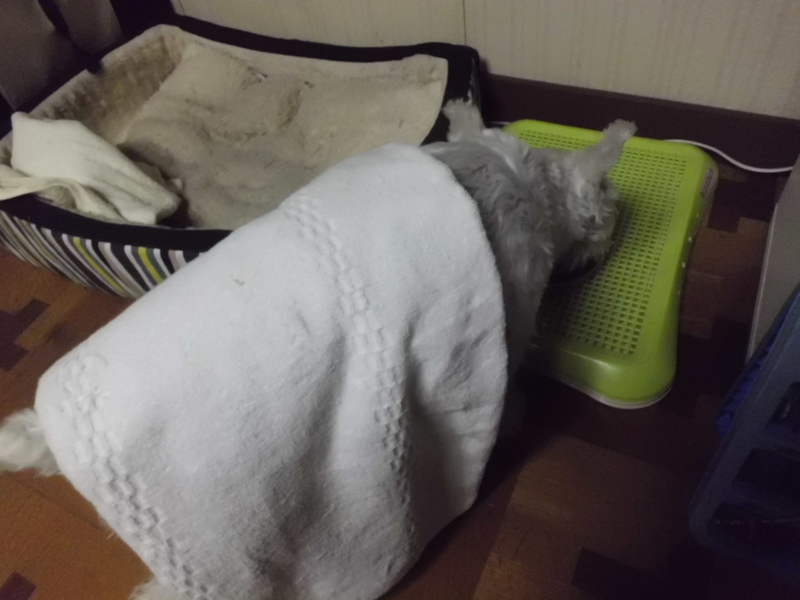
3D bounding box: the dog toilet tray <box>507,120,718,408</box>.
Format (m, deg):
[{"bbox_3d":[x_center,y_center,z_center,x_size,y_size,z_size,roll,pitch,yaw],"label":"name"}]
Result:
[{"bbox_3d":[0.236,-0.096,0.854,0.359,0.051,0.475,16,53,21],"label":"dog toilet tray"}]

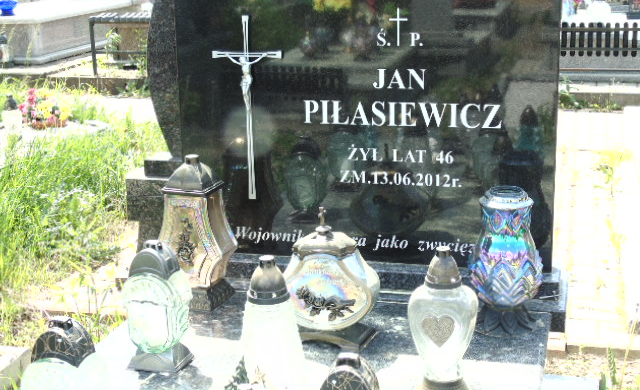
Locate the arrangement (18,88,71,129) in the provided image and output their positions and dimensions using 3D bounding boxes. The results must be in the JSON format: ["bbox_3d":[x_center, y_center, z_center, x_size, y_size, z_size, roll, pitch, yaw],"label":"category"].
[{"bbox_3d":[-1.435,-0.451,5.200,0.280,0.230,0.260,-5,15,-14],"label":"arrangement"}]

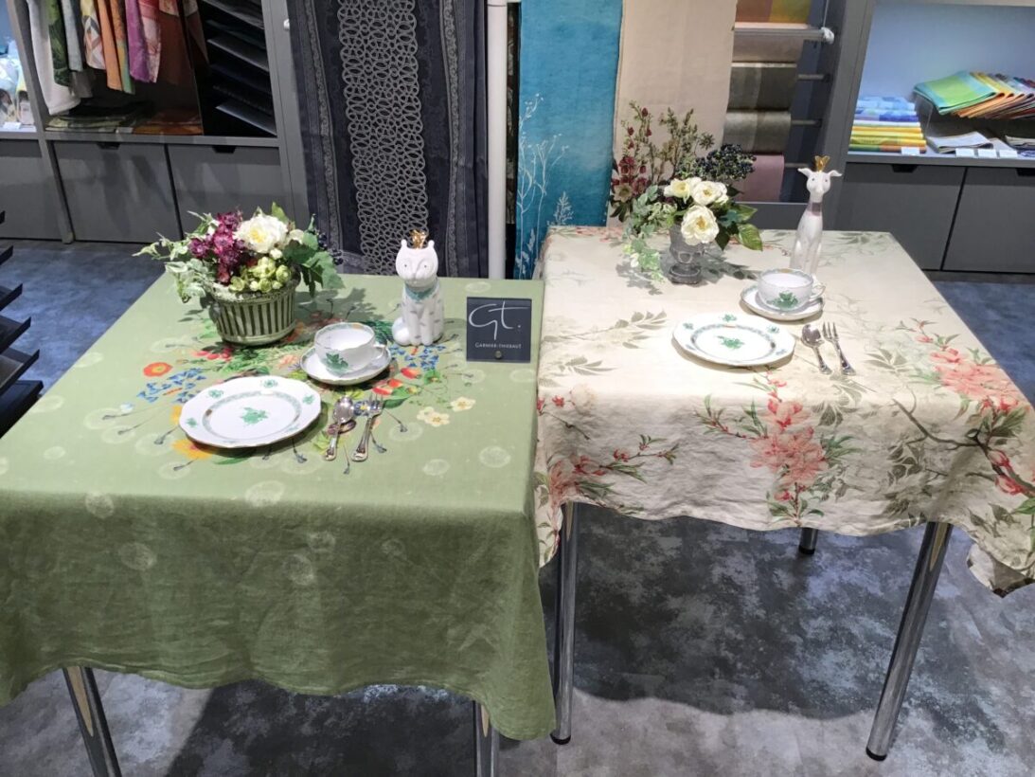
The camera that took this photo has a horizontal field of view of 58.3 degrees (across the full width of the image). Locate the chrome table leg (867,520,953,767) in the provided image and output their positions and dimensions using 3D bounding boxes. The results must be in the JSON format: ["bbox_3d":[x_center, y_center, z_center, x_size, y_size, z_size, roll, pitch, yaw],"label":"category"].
[{"bbox_3d":[0.668,0.347,1.536,0.041,0.742,0.041,2,28,3],"label":"chrome table leg"}]

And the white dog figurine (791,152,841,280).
[{"bbox_3d":[0.531,-0.306,1.668,0.076,0.213,0.082,3,28,5],"label":"white dog figurine"}]

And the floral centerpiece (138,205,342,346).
[{"bbox_3d":[-0.431,-0.189,1.442,0.295,0.205,0.230,2,28,3],"label":"floral centerpiece"}]

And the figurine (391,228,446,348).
[{"bbox_3d":[-0.153,-0.158,1.422,0.076,0.178,0.076,3,28,5],"label":"figurine"}]

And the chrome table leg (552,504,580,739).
[{"bbox_3d":[0.084,0.330,1.560,0.041,0.742,0.041,2,28,3],"label":"chrome table leg"}]

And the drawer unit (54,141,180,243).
[{"bbox_3d":[-1.723,-0.943,4.230,0.487,0.430,0.420,2,28,4],"label":"drawer unit"}]

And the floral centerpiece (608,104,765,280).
[{"bbox_3d":[0.301,-0.339,1.636,0.265,0.295,0.205,2,28,3],"label":"floral centerpiece"}]

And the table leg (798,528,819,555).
[{"bbox_3d":[0.703,0.065,2.061,0.041,0.742,0.041,2,28,3],"label":"table leg"}]

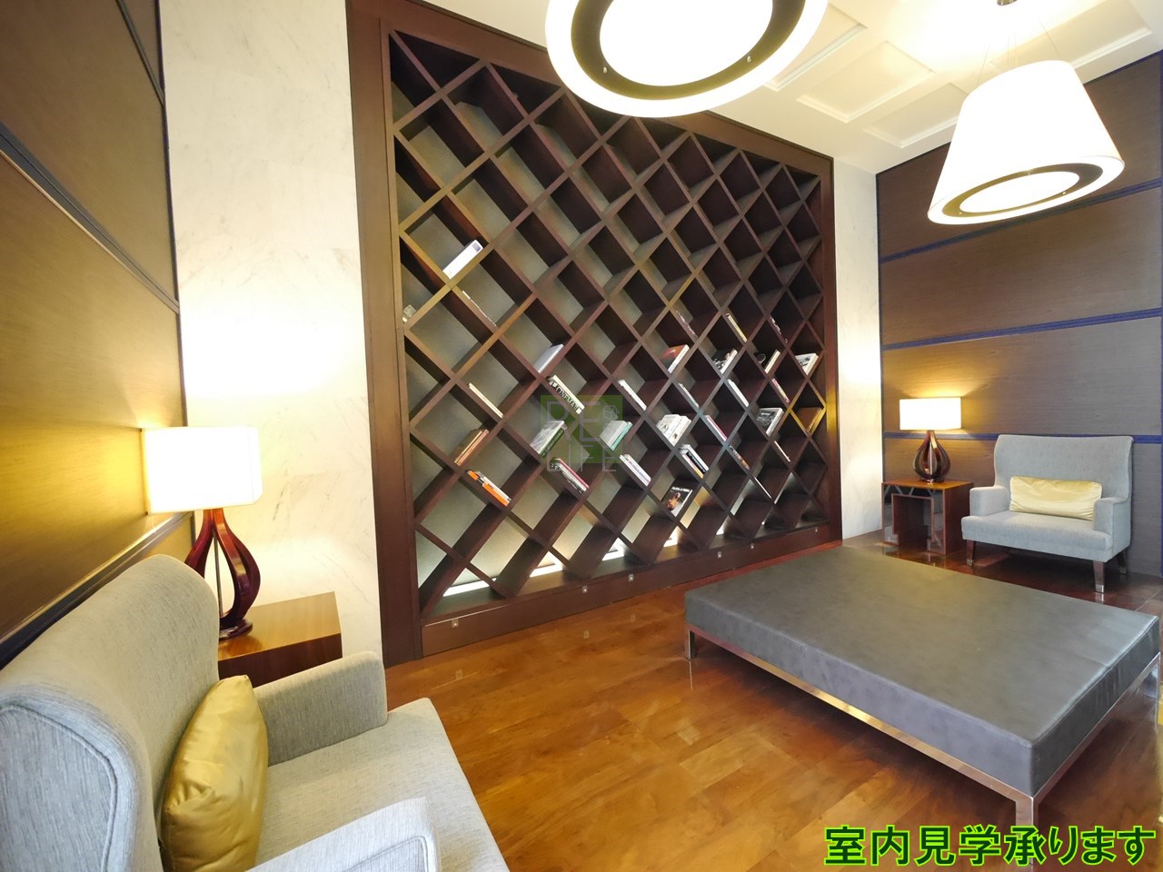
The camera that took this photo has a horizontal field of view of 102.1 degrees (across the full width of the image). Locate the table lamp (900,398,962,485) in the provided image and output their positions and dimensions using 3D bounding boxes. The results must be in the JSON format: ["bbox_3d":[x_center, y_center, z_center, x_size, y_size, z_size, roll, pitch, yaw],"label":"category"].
[{"bbox_3d":[3.261,0.045,4.406,0.299,0.788,0.352,-4,3,-29],"label":"table lamp"}]

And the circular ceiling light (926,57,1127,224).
[{"bbox_3d":[2.548,-1.730,2.767,0.858,0.611,0.858,-3,2,0],"label":"circular ceiling light"}]

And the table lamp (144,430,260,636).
[{"bbox_3d":[-1.384,0.364,1.778,0.285,0.792,0.340,-4,3,-29],"label":"table lamp"}]

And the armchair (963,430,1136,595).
[{"bbox_3d":[3.504,0.527,3.562,0.724,1.012,0.787,-4,3,-29],"label":"armchair"}]

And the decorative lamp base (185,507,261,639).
[{"bbox_3d":[-1.376,0.512,1.785,0.271,0.496,0.271,-4,3,-29],"label":"decorative lamp base"}]

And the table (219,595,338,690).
[{"bbox_3d":[-1.247,1.036,1.873,0.524,0.570,0.513,-4,3,-29],"label":"table"}]

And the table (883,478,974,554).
[{"bbox_3d":[3.238,0.726,4.407,0.527,0.570,0.513,-4,3,-29],"label":"table"}]

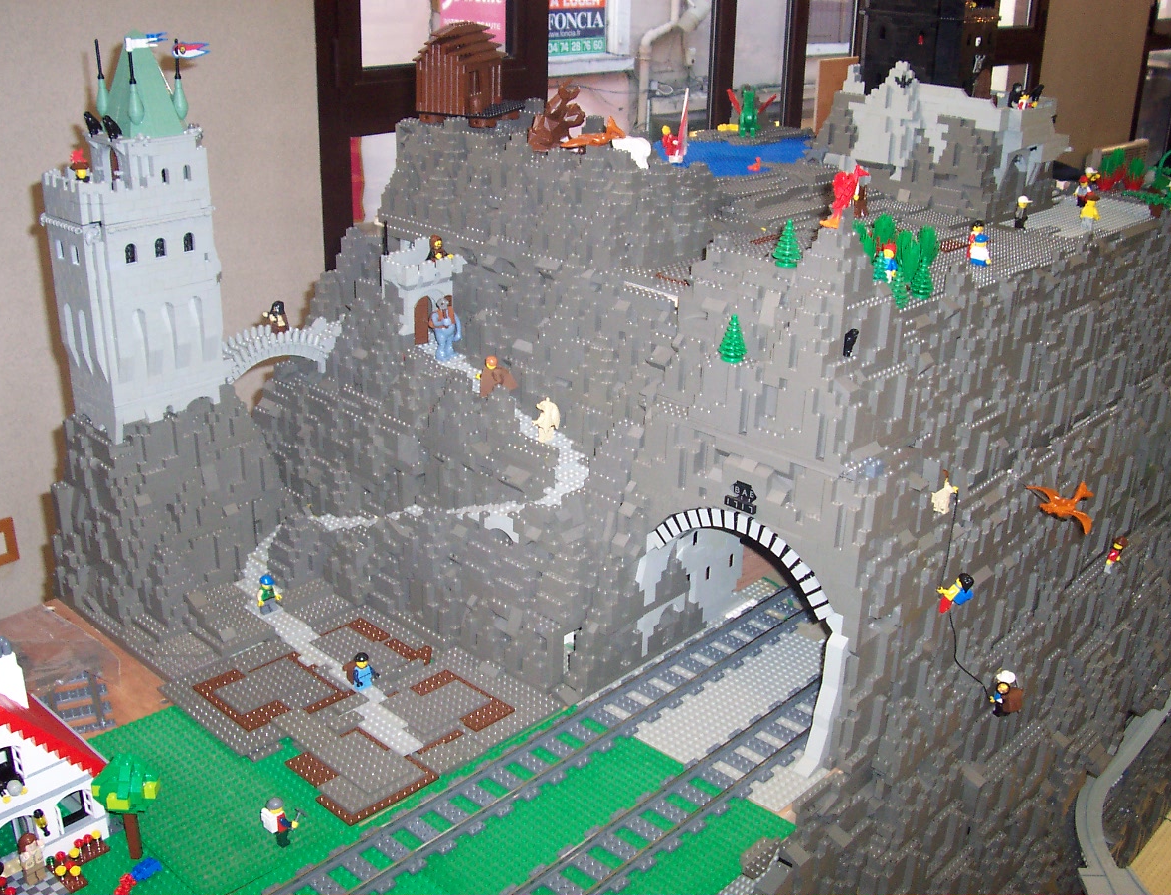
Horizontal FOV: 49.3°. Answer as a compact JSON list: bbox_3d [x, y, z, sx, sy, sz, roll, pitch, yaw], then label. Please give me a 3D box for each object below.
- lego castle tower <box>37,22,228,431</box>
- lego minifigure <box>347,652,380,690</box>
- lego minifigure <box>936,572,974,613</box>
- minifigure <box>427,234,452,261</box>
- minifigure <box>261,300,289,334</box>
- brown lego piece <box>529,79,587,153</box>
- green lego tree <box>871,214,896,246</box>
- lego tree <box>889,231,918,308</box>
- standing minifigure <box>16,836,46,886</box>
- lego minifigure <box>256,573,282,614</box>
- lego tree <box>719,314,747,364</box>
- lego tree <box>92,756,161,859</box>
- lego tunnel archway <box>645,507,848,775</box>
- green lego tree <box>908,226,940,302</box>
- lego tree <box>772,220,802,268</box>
[{"bbox_3d":[-0.443,-0.207,1.244,0.087,0.388,0.142,21,30,39],"label":"lego castle tower"},{"bbox_3d":[-0.211,0.210,1.201,0.020,0.039,0.025,21,30,39],"label":"lego minifigure"},{"bbox_3d":[0.325,0.128,1.120,0.024,0.044,0.028,-21,55,-42],"label":"lego minifigure"},{"bbox_3d":[-0.162,-0.215,1.409,0.025,0.041,0.017,-18,29,-38],"label":"minifigure"},{"bbox_3d":[-0.344,-0.141,1.420,0.025,0.043,0.020,23,31,39],"label":"minifigure"},{"bbox_3d":[-0.031,-0.360,1.385,0.060,0.070,0.050,2,24,0],"label":"brown lego piece"},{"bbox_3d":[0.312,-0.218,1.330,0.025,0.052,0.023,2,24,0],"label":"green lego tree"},{"bbox_3d":[0.310,-0.173,1.245,0.030,0.068,0.031,2,24,0],"label":"lego tree"},{"bbox_3d":[-0.413,0.305,0.941,0.016,0.042,0.025,21,30,39],"label":"standing minifigure"},{"bbox_3d":[-0.328,0.150,1.316,0.015,0.043,0.027,23,31,39],"label":"lego minifigure"},{"bbox_3d":[0.130,-0.095,1.105,0.026,0.042,0.026,1,23,0],"label":"lego tree"},{"bbox_3d":[-0.363,0.289,1.019,0.053,0.092,0.053,2,24,0],"label":"lego tree"},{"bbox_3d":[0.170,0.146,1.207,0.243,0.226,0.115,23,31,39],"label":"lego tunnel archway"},{"bbox_3d":[0.337,-0.183,1.270,0.031,0.070,0.031,2,24,0],"label":"green lego tree"},{"bbox_3d":[0.174,-0.177,1.096,0.026,0.042,0.026,1,23,0],"label":"lego tree"}]

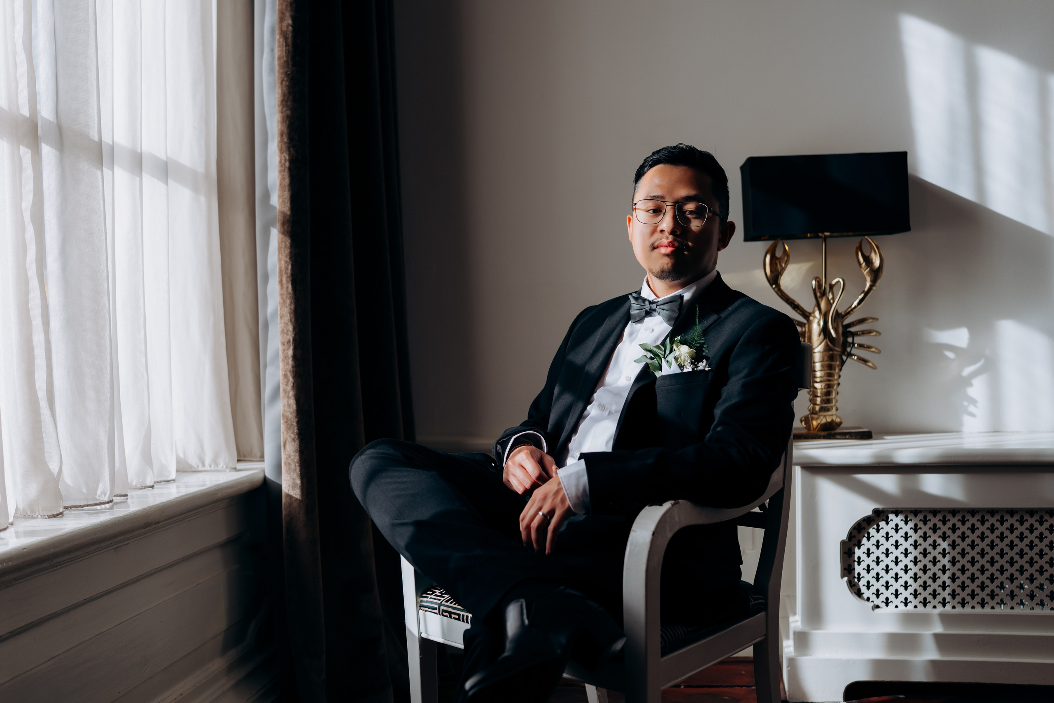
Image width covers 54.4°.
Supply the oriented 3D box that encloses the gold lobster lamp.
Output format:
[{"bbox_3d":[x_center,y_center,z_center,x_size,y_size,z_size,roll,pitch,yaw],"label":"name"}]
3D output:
[{"bbox_3d":[0.795,-0.138,2.740,0.405,0.740,0.178,-1,0,6],"label":"gold lobster lamp"}]

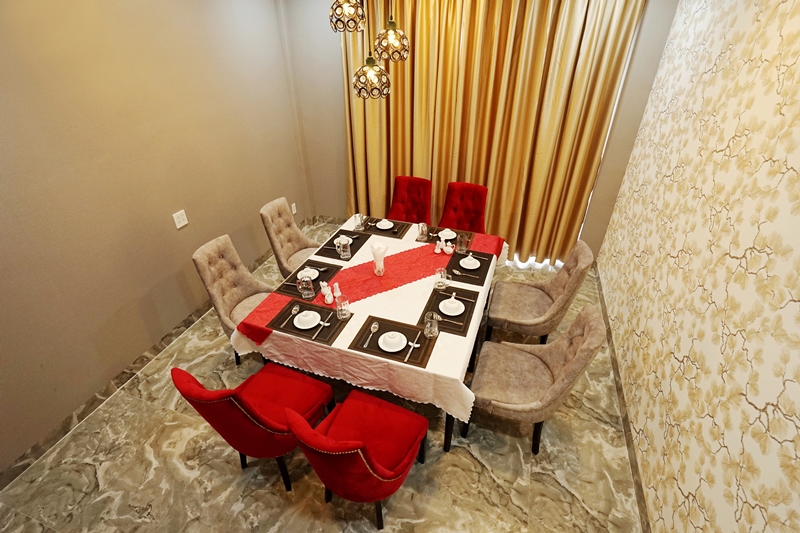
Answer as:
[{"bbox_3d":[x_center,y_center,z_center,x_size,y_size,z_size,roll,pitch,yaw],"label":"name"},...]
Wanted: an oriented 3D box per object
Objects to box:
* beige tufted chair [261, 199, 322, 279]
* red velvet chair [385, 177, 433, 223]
[{"bbox_3d":[-0.885,-0.106,3.345,0.610,0.970,0.510,10,36,18],"label":"beige tufted chair"},{"bbox_3d":[0.076,-0.330,3.608,0.510,0.970,0.610,9,36,17],"label":"red velvet chair"}]

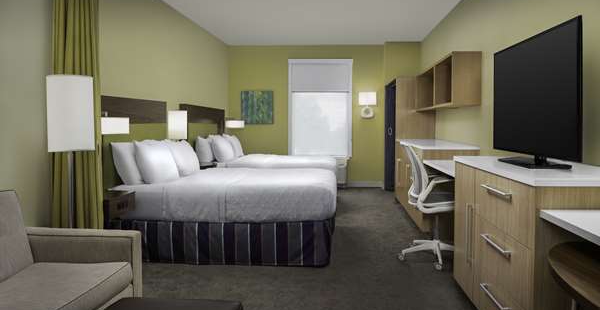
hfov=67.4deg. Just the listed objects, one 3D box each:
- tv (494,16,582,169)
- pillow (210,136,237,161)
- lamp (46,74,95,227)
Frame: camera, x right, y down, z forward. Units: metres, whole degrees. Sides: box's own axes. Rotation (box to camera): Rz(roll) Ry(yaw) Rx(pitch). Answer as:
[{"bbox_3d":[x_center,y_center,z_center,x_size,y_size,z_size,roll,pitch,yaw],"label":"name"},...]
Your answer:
[{"bbox_3d":[1.389,-0.321,2.729,0.220,0.763,1.200,0,4,5],"label":"tv"},{"bbox_3d":[-1.088,-0.095,6.515,0.180,0.400,0.660,-23,2,6],"label":"pillow"},{"bbox_3d":[-1.485,0.245,2.971,0.320,1.524,0.320,0,4,5],"label":"lamp"}]

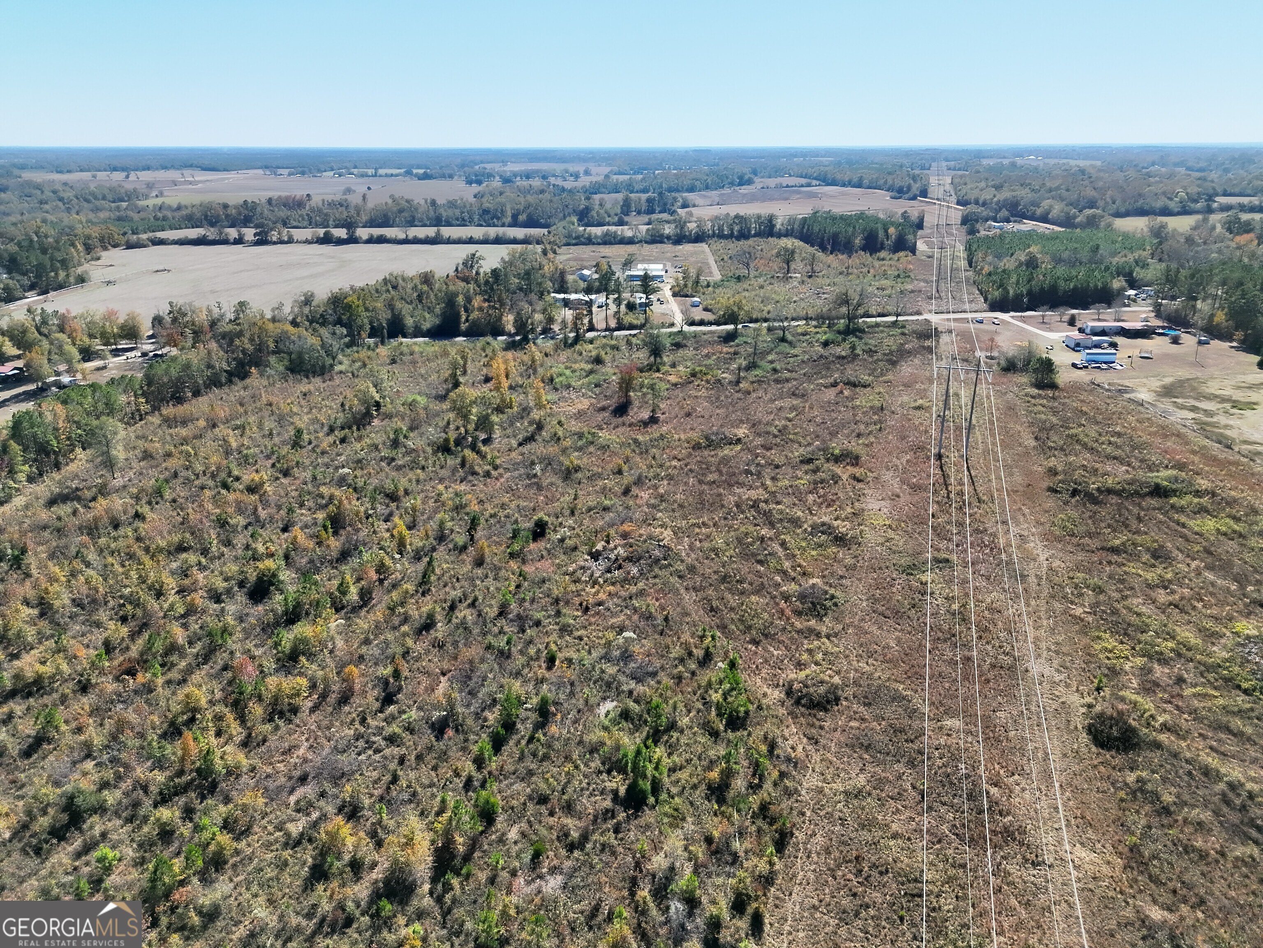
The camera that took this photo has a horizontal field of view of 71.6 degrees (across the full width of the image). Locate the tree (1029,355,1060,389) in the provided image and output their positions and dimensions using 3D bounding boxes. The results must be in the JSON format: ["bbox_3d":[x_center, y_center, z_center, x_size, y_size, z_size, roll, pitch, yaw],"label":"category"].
[{"bbox_3d":[126.498,-31.376,268.678,8.579,10.075,8.579,0,21,0],"label":"tree"}]

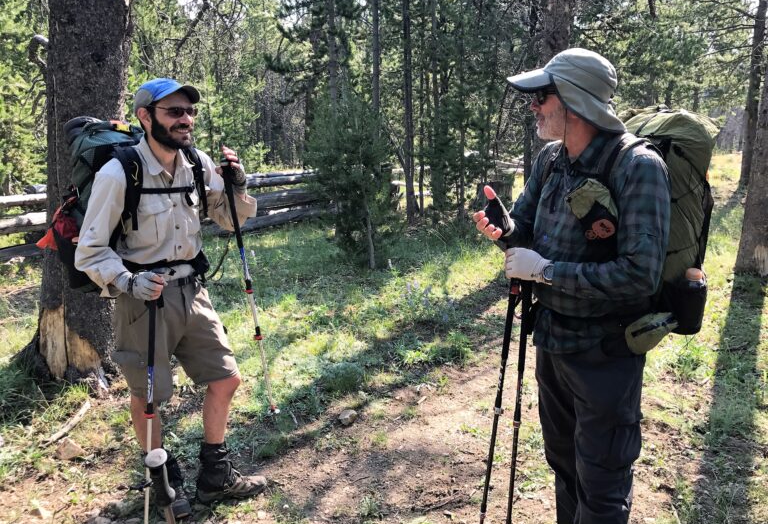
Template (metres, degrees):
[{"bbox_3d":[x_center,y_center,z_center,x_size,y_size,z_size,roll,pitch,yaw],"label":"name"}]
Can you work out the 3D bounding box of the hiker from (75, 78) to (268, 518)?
[{"bbox_3d":[-0.835,0.174,2.594,0.520,1.800,0.620,7,12,36],"label":"hiker"}]

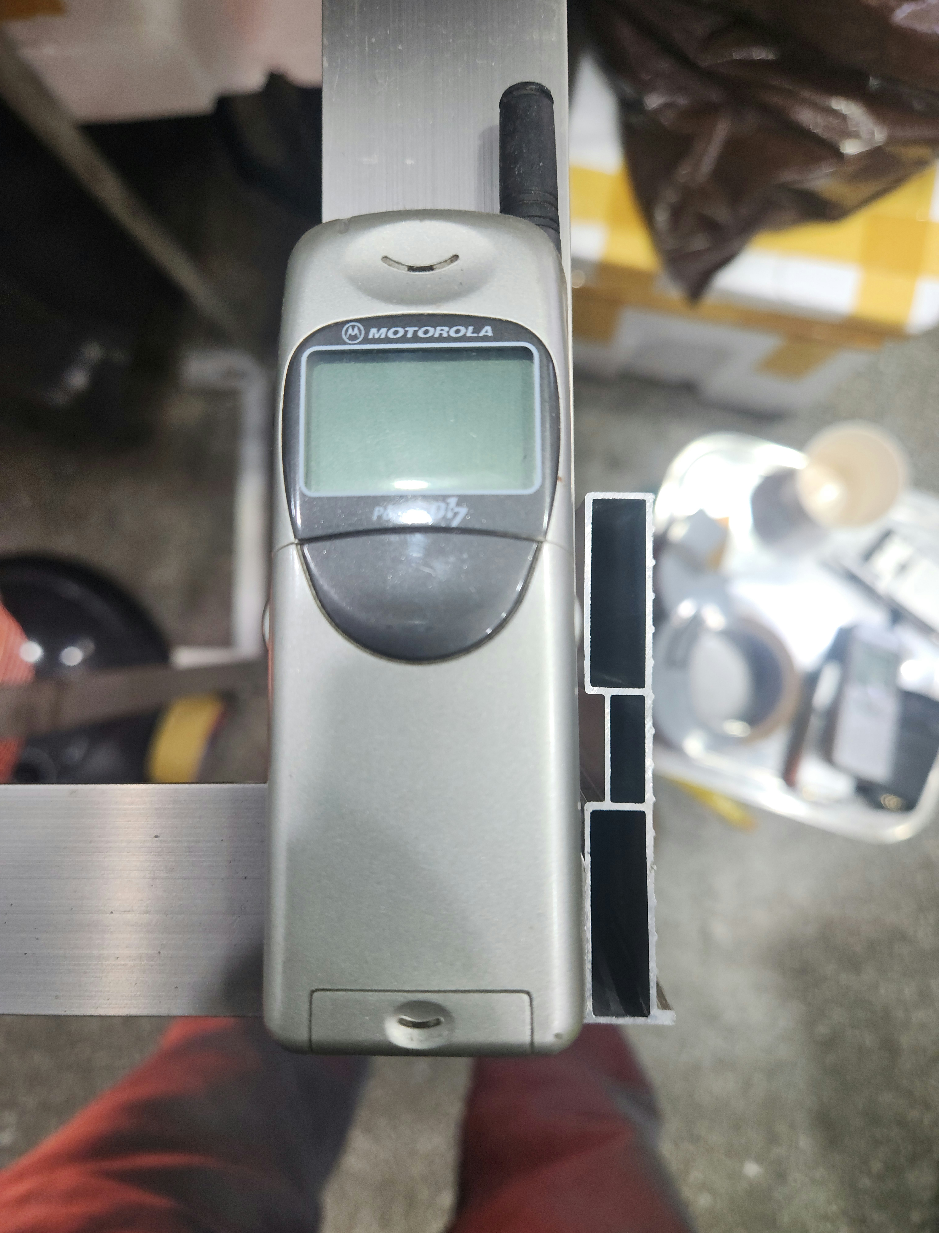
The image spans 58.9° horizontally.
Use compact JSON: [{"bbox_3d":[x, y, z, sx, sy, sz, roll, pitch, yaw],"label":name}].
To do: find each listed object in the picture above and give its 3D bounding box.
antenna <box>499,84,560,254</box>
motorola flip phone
[{"bbox_3d":[0.011,-0.082,0.153,0.010,0.010,0.035,0,83,1],"label":"antenna"},{"bbox_3d":[-0.007,-0.016,0.145,0.051,0.025,0.168,0,83,1],"label":"motorola flip phone"}]

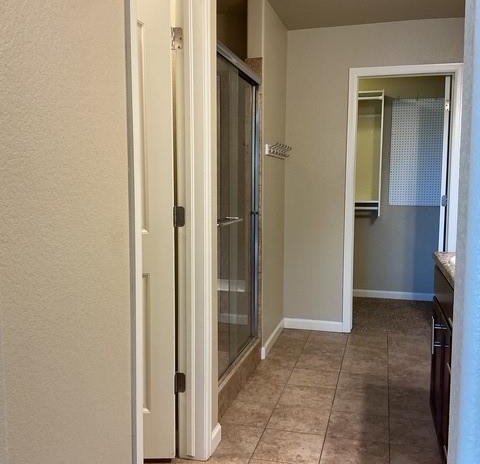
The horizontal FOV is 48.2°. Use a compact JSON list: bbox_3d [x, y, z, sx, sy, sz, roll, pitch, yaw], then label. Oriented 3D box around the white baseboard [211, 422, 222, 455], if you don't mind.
[{"bbox_3d":[-0.117,0.971,2.503,0.018,0.085,0.146,2,6,16],"label":"white baseboard"}]

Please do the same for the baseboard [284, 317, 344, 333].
[{"bbox_3d":[0.618,0.785,4.504,0.496,0.085,0.018,2,6,15],"label":"baseboard"}]

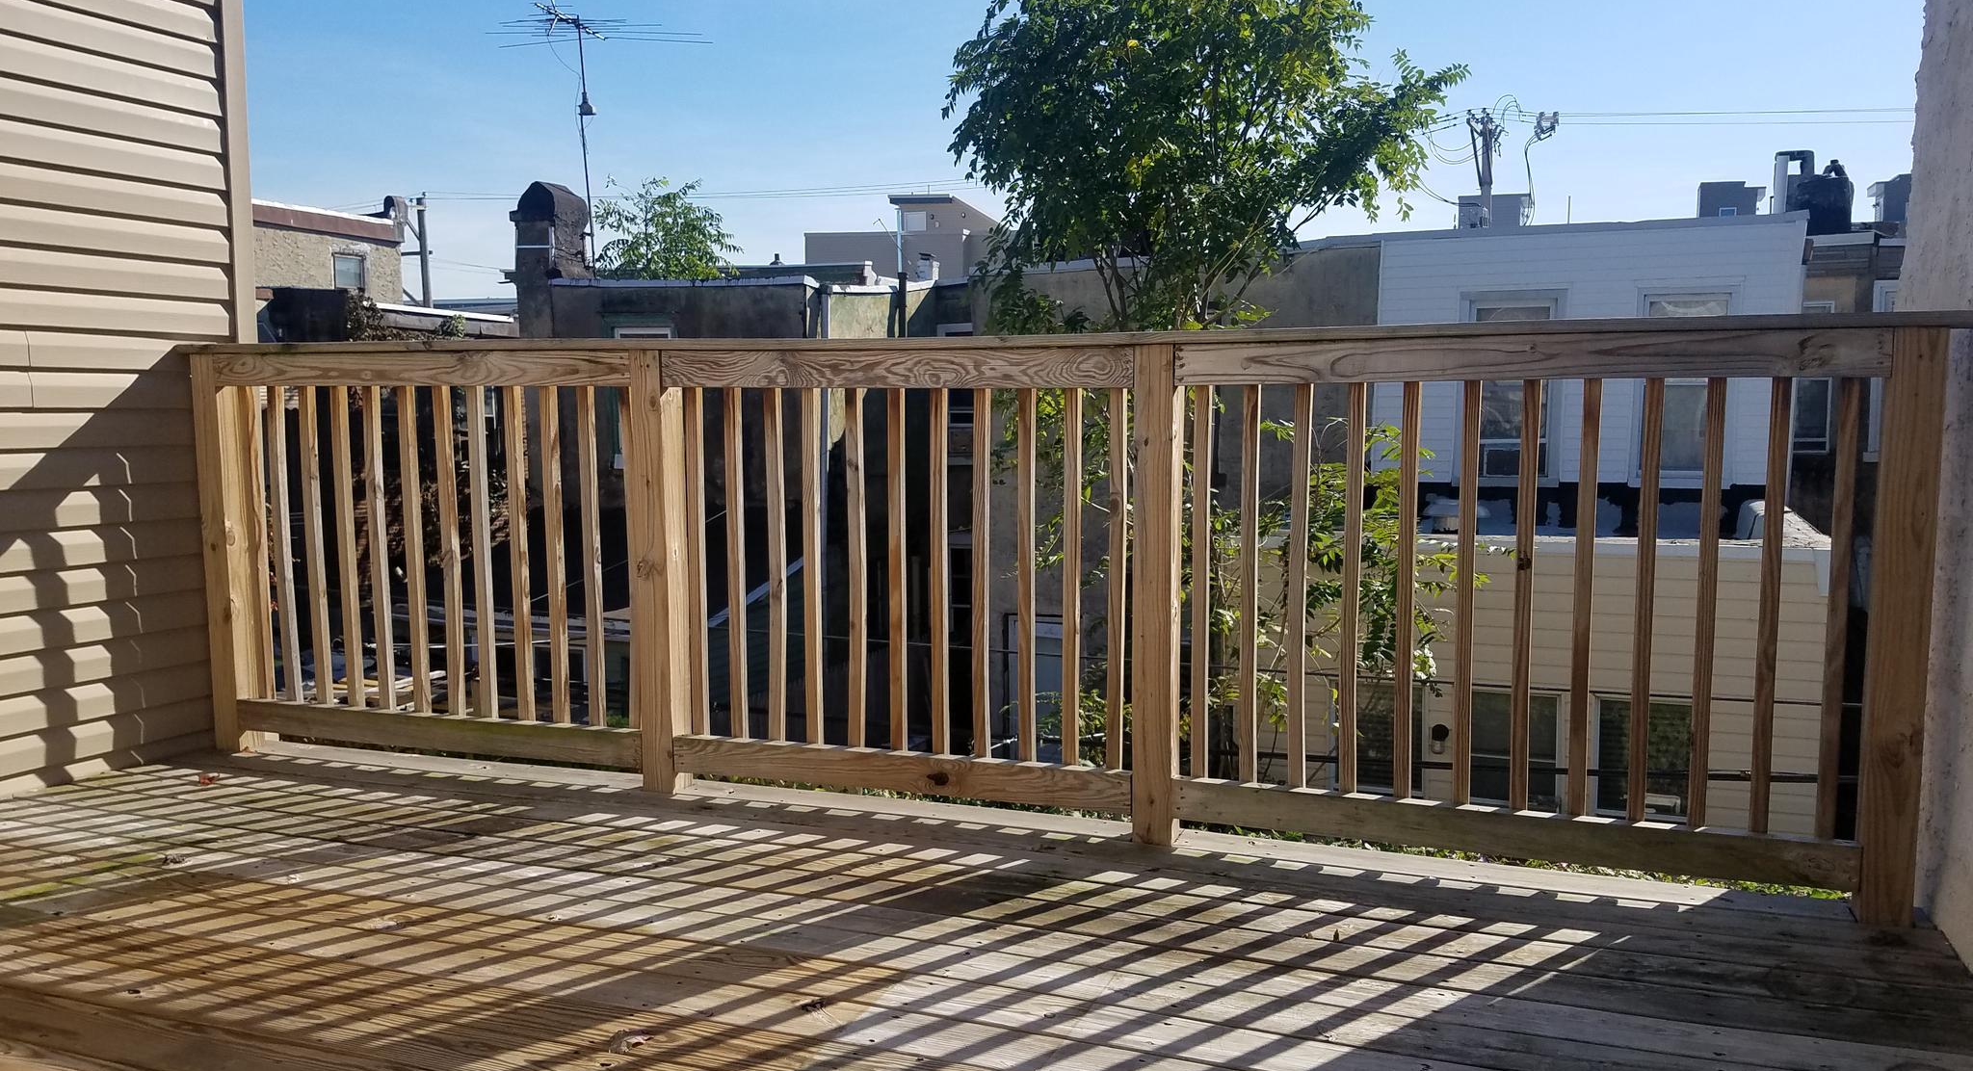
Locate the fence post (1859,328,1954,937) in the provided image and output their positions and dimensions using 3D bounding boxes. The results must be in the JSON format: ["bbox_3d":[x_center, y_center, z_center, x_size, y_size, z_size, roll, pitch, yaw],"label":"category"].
[{"bbox_3d":[1.707,0.175,2.773,0.089,1.112,0.089,2,7,21],"label":"fence post"}]

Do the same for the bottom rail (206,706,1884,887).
[{"bbox_3d":[-0.231,0.565,3.522,4.044,0.088,0.038,2,7,21],"label":"bottom rail"}]

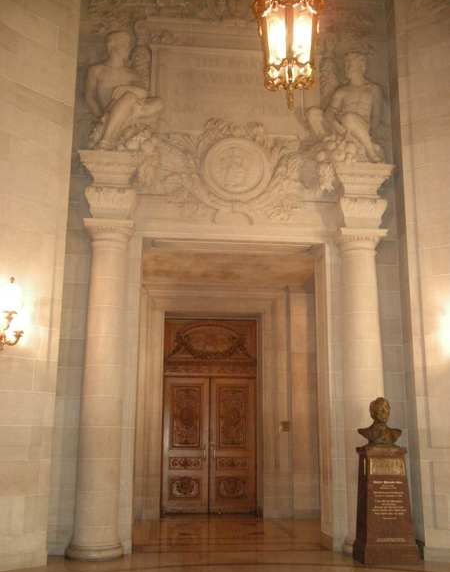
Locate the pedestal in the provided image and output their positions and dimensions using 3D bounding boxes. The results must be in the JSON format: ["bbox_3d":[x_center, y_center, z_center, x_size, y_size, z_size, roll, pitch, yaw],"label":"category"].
[{"bbox_3d":[1.827,2.501,7.367,0.644,1.247,0.438,2,-12,-6],"label":"pedestal"}]

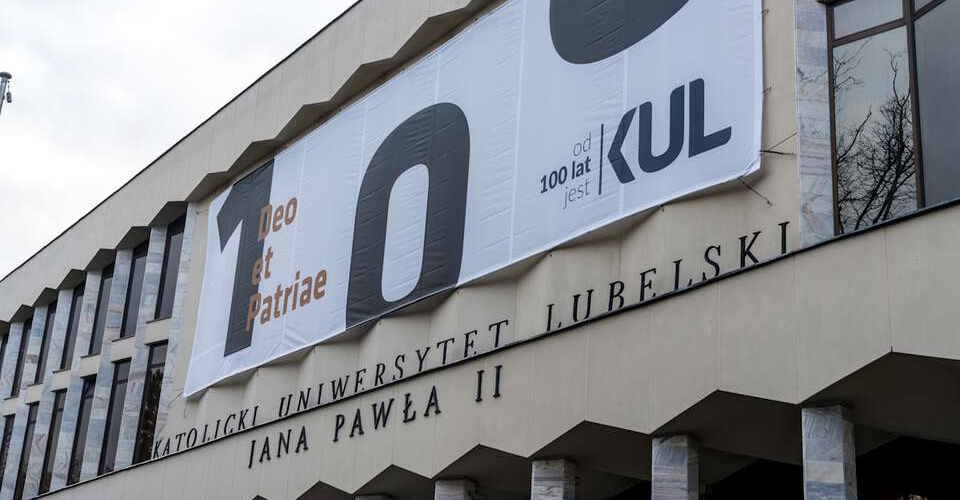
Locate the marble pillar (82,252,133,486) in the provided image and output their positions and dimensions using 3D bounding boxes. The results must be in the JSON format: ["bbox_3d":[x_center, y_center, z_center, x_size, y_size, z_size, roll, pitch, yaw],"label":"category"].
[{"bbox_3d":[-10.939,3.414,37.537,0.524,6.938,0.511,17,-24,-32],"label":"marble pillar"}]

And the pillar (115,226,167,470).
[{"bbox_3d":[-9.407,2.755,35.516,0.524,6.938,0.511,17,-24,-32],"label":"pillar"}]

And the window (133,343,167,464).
[{"bbox_3d":[-8.858,4.217,34.437,1.048,3.393,0.160,-13,-26,37],"label":"window"}]

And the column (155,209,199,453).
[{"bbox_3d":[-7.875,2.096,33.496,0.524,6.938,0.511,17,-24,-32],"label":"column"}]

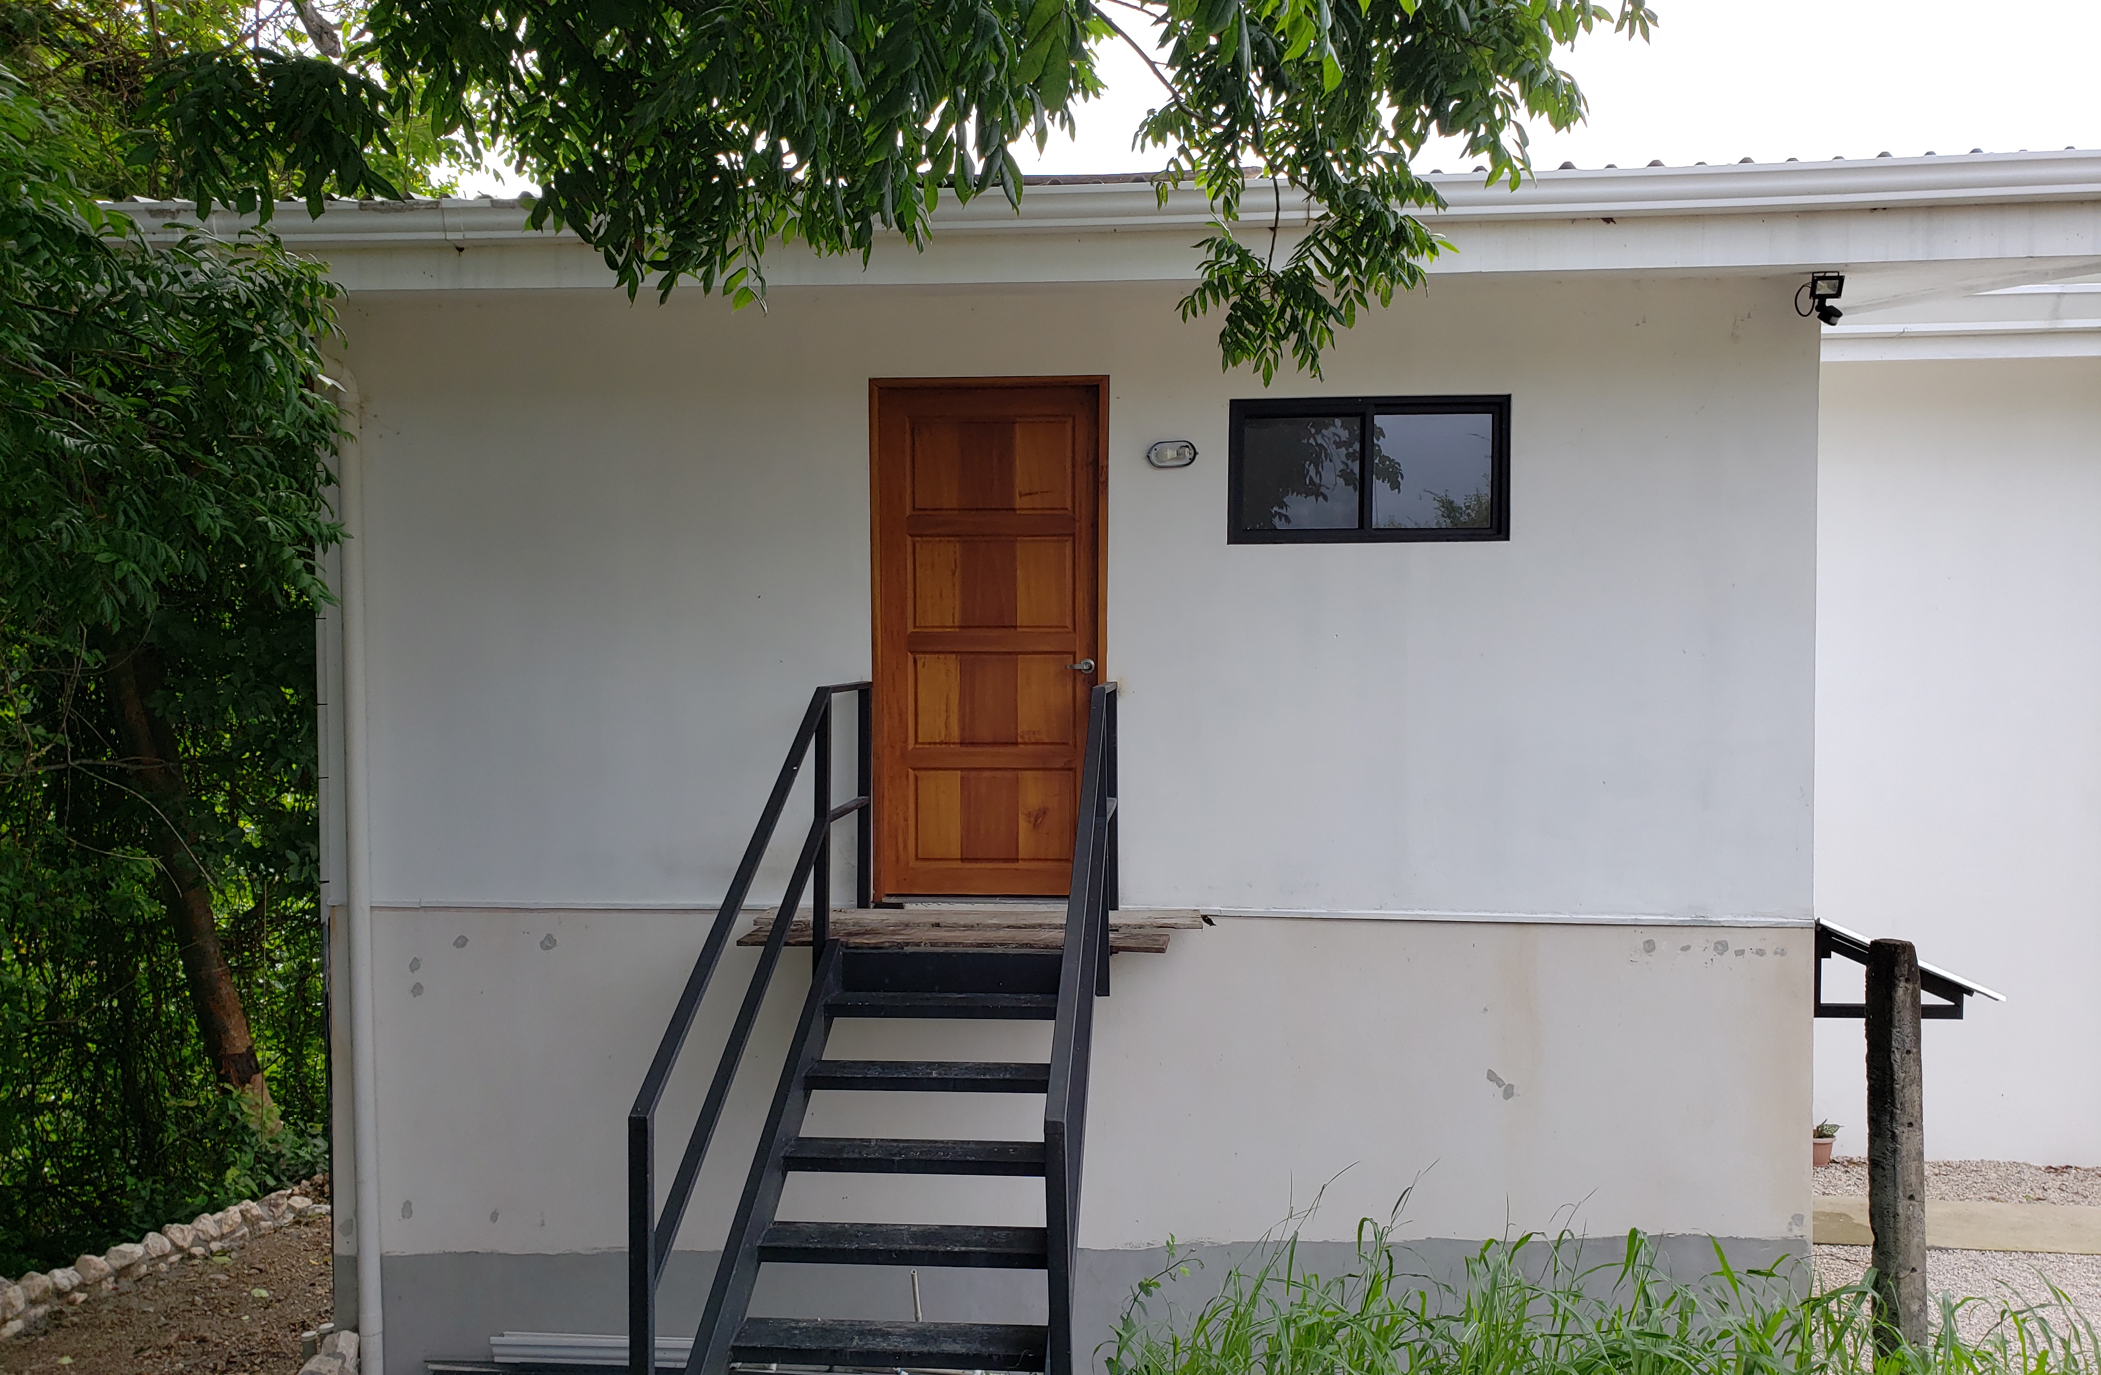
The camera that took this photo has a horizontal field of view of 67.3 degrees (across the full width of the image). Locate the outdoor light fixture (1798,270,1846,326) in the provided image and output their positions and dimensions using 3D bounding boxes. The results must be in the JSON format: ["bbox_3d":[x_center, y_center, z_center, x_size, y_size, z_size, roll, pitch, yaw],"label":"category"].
[{"bbox_3d":[3.002,-1.511,6.128,0.140,0.190,0.120,0,2,-2],"label":"outdoor light fixture"}]

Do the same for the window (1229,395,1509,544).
[{"bbox_3d":[1.289,-0.880,6.397,1.124,0.588,0.070,0,2,5],"label":"window"}]

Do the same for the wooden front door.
[{"bbox_3d":[-0.250,-0.197,6.562,0.987,2.166,0.090,0,2,5],"label":"wooden front door"}]

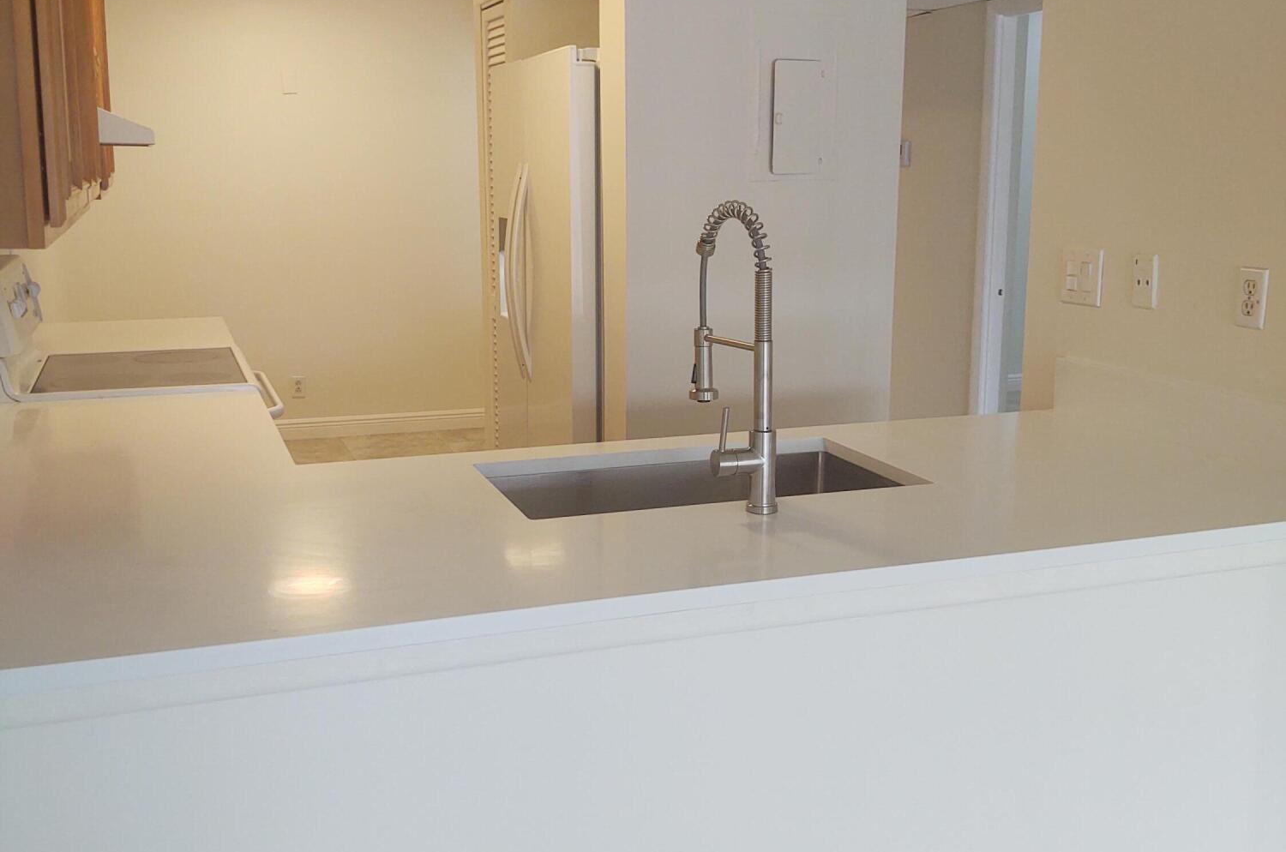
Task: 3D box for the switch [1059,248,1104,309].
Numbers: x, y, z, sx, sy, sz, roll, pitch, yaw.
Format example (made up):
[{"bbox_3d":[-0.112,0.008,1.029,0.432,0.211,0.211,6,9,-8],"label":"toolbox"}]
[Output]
[{"bbox_3d":[1.011,-0.345,3.084,0.011,0.122,0.124,-4,12,-20],"label":"switch"}]

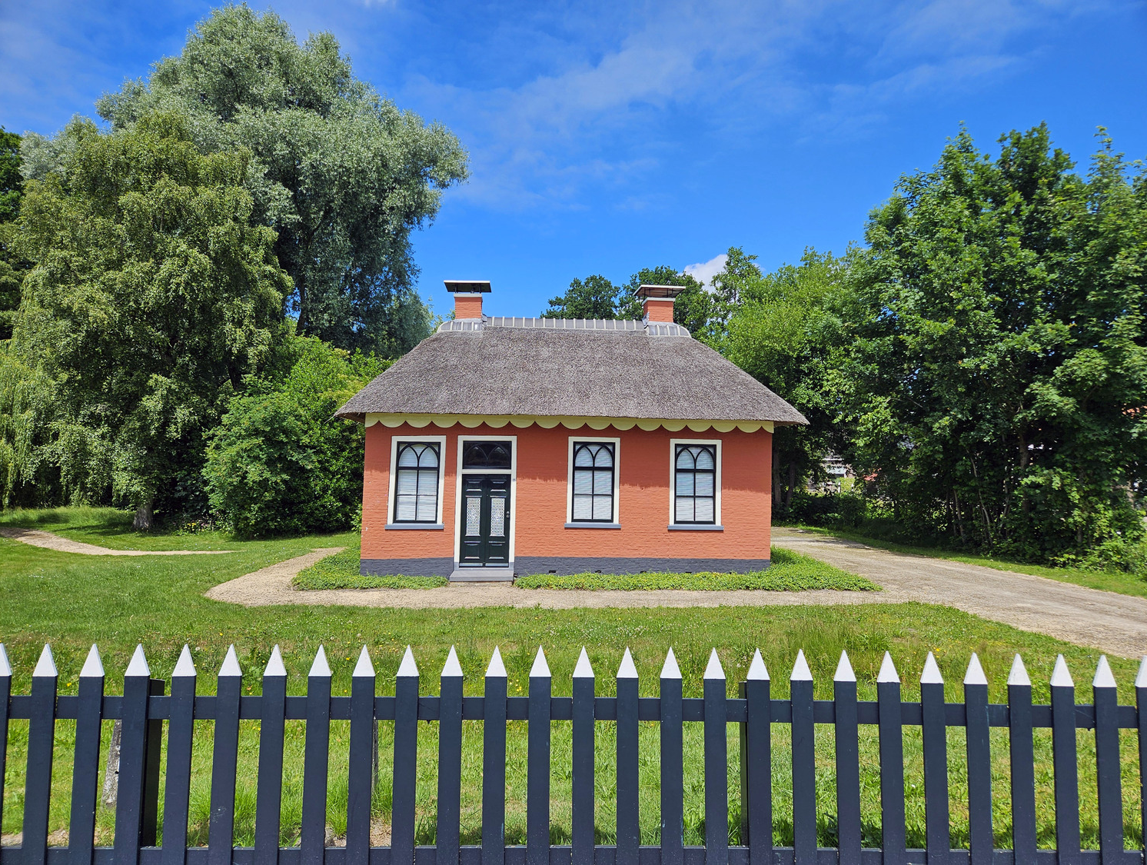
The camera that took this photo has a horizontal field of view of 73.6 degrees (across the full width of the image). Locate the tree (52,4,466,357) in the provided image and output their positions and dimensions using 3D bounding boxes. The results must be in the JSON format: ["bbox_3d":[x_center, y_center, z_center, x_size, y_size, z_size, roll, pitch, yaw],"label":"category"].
[{"bbox_3d":[-16.154,-9.001,39.344,20.000,27.320,18.000,1,-5,0],"label":"tree"}]

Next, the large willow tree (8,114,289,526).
[{"bbox_3d":[-17.721,-4.779,31.976,11.300,17.680,10.300,1,-5,0],"label":"large willow tree"}]

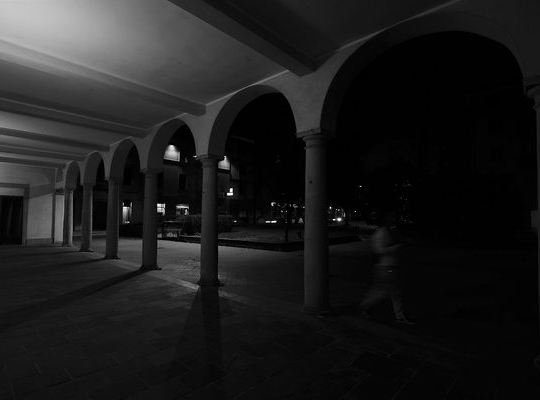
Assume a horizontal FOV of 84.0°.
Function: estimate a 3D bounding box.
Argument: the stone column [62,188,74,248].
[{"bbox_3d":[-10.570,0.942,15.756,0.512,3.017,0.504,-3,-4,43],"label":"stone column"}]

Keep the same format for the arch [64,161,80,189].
[{"bbox_3d":[-9.439,-1.253,14.813,2.577,1.266,0.492,-3,-4,43],"label":"arch"}]

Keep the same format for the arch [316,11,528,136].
[{"bbox_3d":[1.947,-1.817,4.311,2.577,1.266,0.492,-3,-4,43],"label":"arch"}]

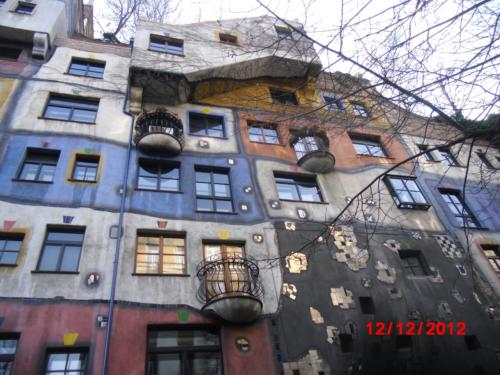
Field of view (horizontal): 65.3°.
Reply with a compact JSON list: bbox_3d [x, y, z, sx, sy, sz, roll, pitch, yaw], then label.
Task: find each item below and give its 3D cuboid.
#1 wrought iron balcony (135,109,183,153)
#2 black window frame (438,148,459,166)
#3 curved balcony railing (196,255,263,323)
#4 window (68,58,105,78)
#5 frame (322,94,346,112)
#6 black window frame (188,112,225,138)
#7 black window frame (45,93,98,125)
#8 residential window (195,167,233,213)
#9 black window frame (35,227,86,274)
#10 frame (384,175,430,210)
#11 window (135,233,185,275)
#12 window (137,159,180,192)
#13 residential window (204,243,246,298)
[{"bbox_3d":[-3.344,-2.119,14.629,1.836,1.443,0.980,4,-38,-16],"label":"wrought iron balcony"},{"bbox_3d":[9.901,-1.468,19.514,0.764,1.325,0.200,4,-38,-16],"label":"black window frame"},{"bbox_3d":[-0.433,2.716,10.442,1.794,1.552,0.825,4,-43,-15],"label":"curved balcony railing"},{"bbox_3d":[-6.689,-4.854,16.116,1.348,1.242,0.184,4,-43,-15],"label":"window"},{"bbox_3d":[4.061,-4.011,19.031,1.067,1.067,0.184,4,-43,-15],"label":"frame"},{"bbox_3d":[-1.707,-2.383,15.511,1.426,1.387,0.184,4,-43,-15],"label":"black window frame"},{"bbox_3d":[-6.776,-2.939,14.933,1.816,1.433,0.200,4,-38,-16],"label":"black window frame"},{"bbox_3d":[-1.328,0.135,14.342,1.372,2.139,0.200,4,-38,-16],"label":"residential window"},{"bbox_3d":[-5.533,1.865,11.572,1.090,1.554,0.200,4,-38,-16],"label":"black window frame"},{"bbox_3d":[6.738,0.233,16.729,1.521,1.541,0.330,4,-38,-16],"label":"frame"},{"bbox_3d":[-2.529,1.911,11.189,1.407,1.484,0.184,4,-43,-15],"label":"window"},{"bbox_3d":[-3.264,-0.354,14.077,1.503,1.443,0.200,4,-38,-16],"label":"window"},{"bbox_3d":[-0.697,2.471,11.296,1.290,2.095,0.184,4,-43,-15],"label":"residential window"}]

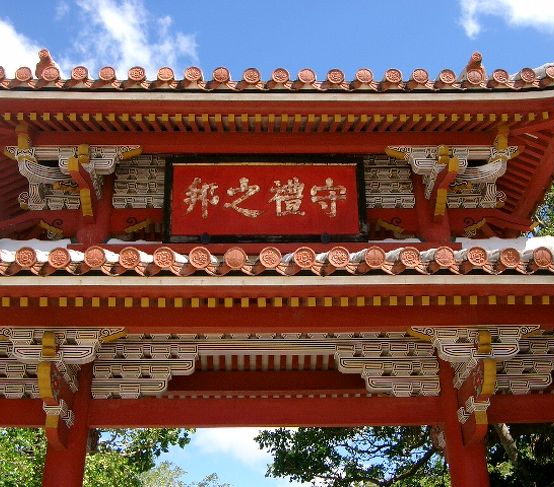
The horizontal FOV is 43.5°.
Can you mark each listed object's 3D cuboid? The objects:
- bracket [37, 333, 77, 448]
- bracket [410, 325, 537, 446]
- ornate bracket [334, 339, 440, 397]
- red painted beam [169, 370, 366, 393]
[{"bbox_3d":[-1.871,1.258,5.919,0.170,0.800,0.800,0,-30,-2],"label":"bracket"},{"bbox_3d":[1.727,1.224,6.045,1.130,0.860,0.780,0,-30,-2],"label":"bracket"},{"bbox_3d":[1.052,1.204,6.638,0.970,0.560,0.220,0,-30,-2],"label":"ornate bracket"},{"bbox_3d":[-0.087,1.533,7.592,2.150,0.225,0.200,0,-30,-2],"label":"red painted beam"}]

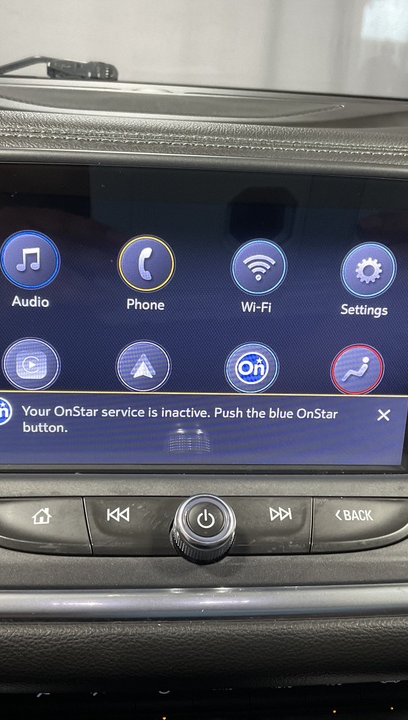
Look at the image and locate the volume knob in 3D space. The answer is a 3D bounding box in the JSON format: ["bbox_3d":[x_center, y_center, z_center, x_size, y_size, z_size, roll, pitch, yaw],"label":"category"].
[{"bbox_3d":[0.000,0.062,0.295,0.023,0.016,0.023,1,59,-7],"label":"volume knob"}]

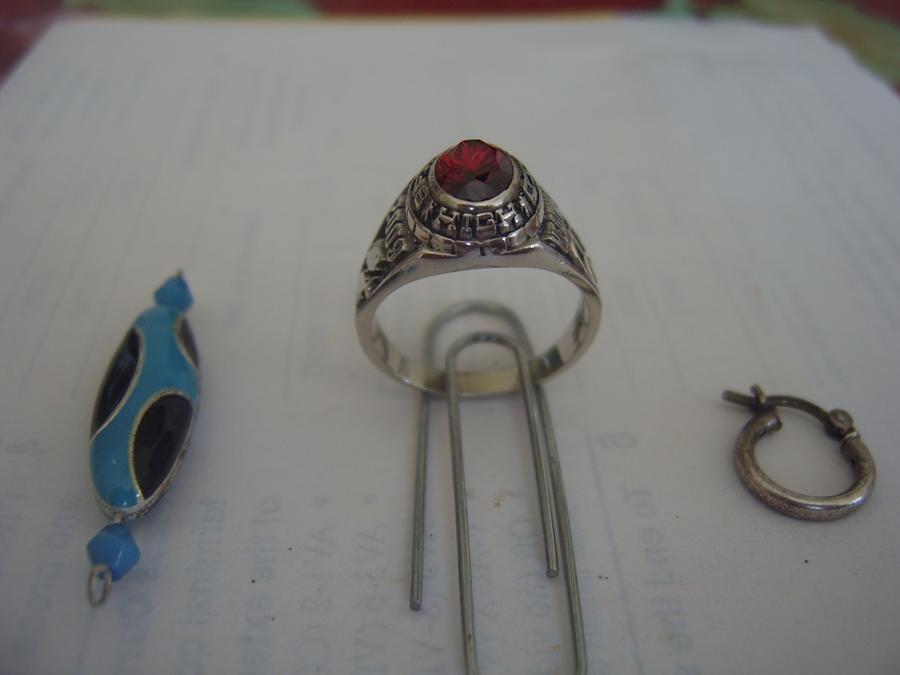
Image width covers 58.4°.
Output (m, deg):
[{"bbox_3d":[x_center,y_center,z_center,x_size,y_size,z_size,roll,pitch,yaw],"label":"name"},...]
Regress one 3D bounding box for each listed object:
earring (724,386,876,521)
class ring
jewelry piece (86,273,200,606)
[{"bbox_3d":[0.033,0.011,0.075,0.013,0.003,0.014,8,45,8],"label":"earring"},{"bbox_3d":[0.003,-0.004,0.073,0.023,0.027,0.010,1,45,1],"label":"class ring"},{"bbox_3d":[-0.029,0.006,0.077,0.009,0.006,0.039,-2,45,-2],"label":"jewelry piece"}]

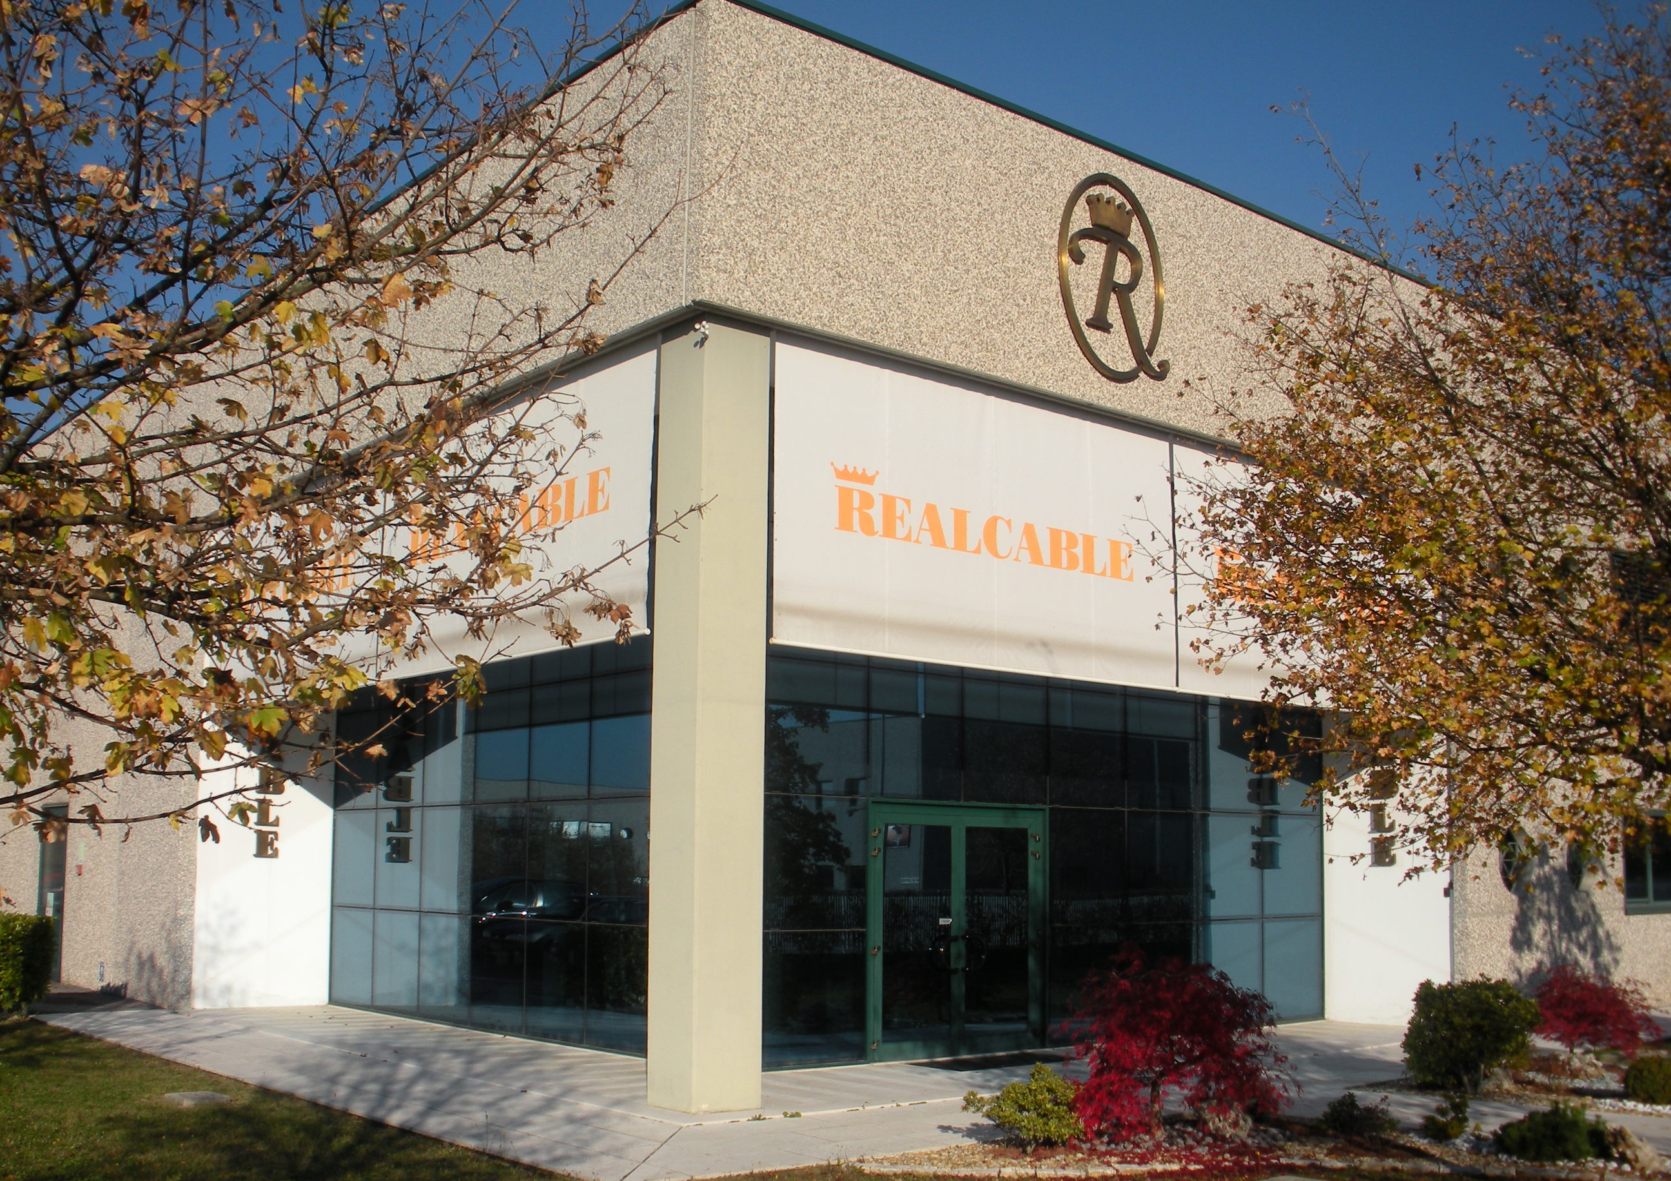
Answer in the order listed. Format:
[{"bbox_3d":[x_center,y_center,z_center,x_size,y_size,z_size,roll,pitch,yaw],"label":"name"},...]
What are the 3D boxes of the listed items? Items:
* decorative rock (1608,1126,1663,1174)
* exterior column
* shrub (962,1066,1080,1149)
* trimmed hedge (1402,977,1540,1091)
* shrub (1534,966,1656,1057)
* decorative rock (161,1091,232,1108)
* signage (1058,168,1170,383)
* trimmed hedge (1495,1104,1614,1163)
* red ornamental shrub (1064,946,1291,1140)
[{"bbox_3d":[4.444,3.097,9.407,0.300,0.230,0.250,-4,-10,24],"label":"decorative rock"},{"bbox_3d":[-0.906,0.837,12.354,0.530,5.650,0.530,8,-12,-39],"label":"exterior column"},{"bbox_3d":[1.139,3.109,10.222,0.720,0.500,0.650,-1,-9,6],"label":"shrub"},{"bbox_3d":[4.858,3.377,12.984,0.980,0.870,0.950,-3,-10,20],"label":"trimmed hedge"},{"bbox_3d":[6.716,3.719,15.008,1.030,0.850,1.000,-4,-10,23],"label":"shrub"},{"bbox_3d":[-4.502,3.604,11.923,0.370,0.070,0.400,8,-12,-39],"label":"decorative rock"},{"bbox_3d":[2.561,-2.879,15.431,1.480,2.000,0.100,8,-12,-39],"label":"signage"},{"bbox_3d":[4.183,3.124,9.880,0.660,0.340,0.600,-3,-10,22],"label":"trimmed hedge"},{"bbox_3d":[2.142,2.824,10.637,1.350,1.200,1.300,-1,-10,11],"label":"red ornamental shrub"}]

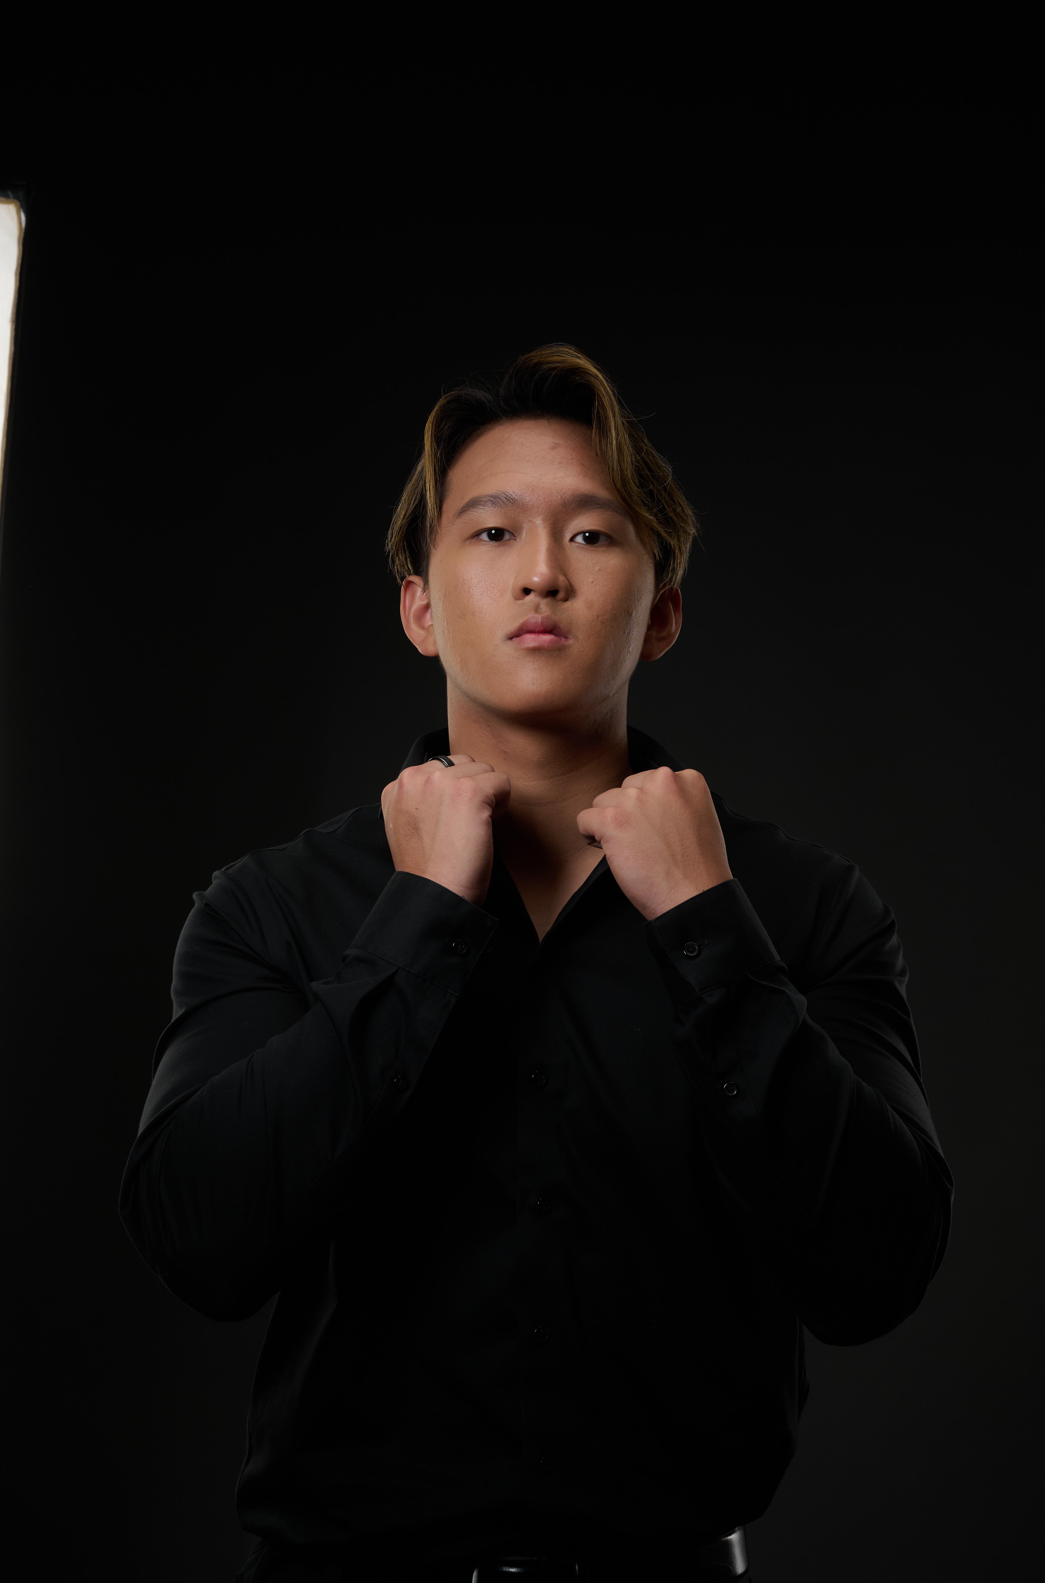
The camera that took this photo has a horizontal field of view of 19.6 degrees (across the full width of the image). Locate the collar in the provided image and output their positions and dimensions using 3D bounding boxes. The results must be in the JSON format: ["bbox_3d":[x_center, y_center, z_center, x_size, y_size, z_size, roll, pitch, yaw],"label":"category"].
[{"bbox_3d":[0.013,-0.008,2.080,0.205,0.088,0.165,0,0,0],"label":"collar"}]

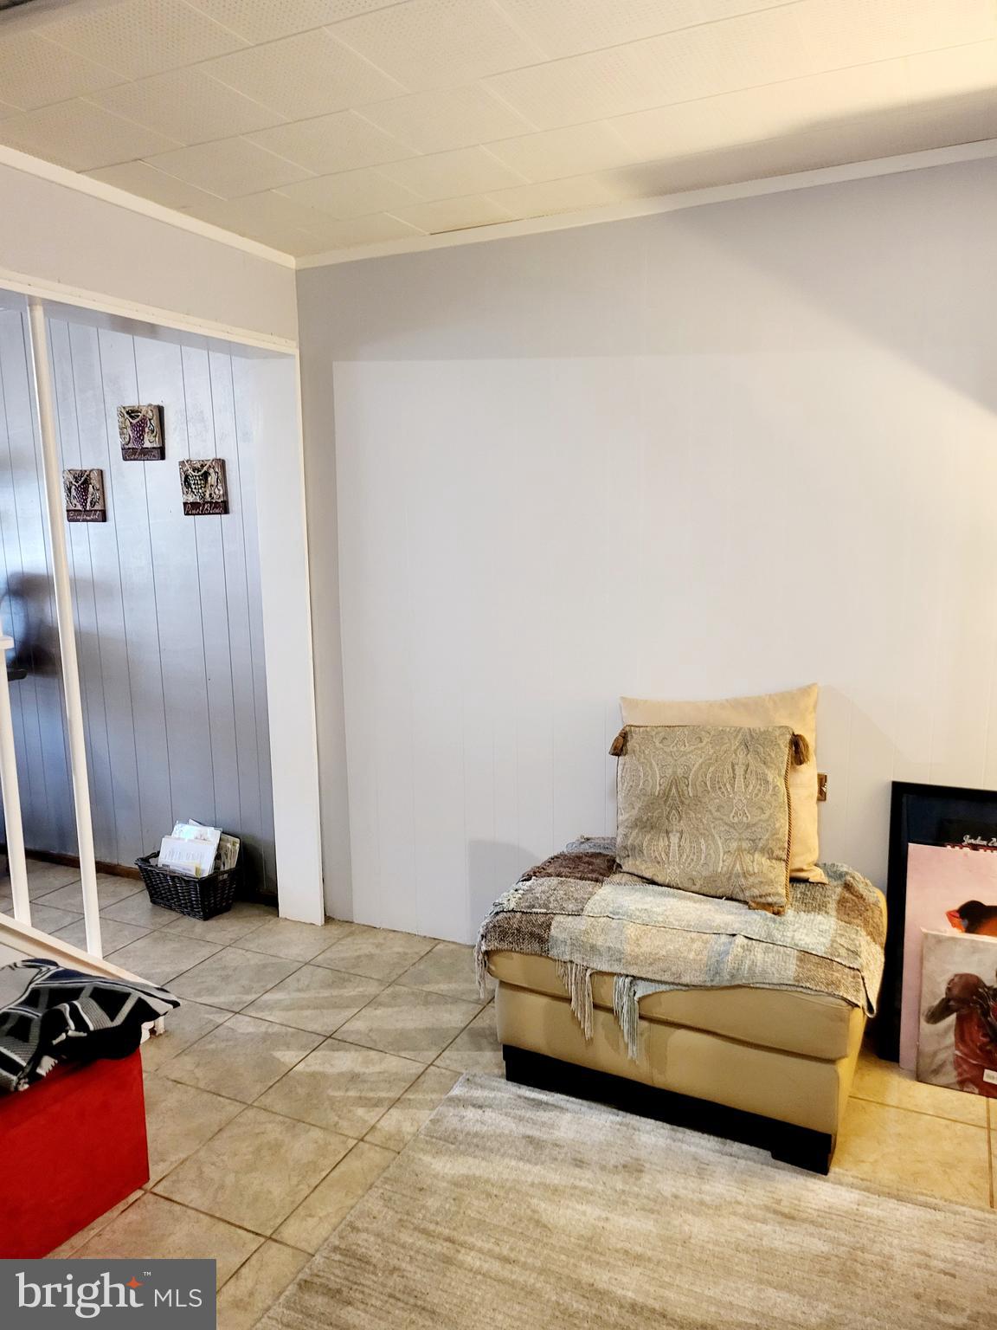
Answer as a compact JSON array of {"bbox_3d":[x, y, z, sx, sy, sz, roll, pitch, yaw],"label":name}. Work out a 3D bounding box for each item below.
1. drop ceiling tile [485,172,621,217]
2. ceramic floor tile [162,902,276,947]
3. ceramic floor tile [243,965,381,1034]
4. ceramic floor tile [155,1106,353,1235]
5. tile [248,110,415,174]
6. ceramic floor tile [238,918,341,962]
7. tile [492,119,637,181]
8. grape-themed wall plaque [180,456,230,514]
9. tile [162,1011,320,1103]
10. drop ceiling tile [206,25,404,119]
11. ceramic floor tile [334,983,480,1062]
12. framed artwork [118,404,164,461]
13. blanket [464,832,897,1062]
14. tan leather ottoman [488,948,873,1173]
[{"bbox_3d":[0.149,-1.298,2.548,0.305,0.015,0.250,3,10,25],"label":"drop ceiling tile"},{"bbox_3d":[-1.014,0.945,3.418,0.330,0.010,0.330,3,10,25],"label":"ceramic floor tile"},{"bbox_3d":[-0.566,1.043,2.872,0.333,0.010,0.333,3,10,25],"label":"ceramic floor tile"},{"bbox_3d":[-0.551,1.157,2.127,0.333,0.010,0.333,3,10,25],"label":"ceramic floor tile"},{"bbox_3d":[-0.384,-1.215,2.148,0.305,0.015,0.302,3,10,25],"label":"tile"},{"bbox_3d":[-0.728,0.978,3.312,0.333,0.010,0.325,3,10,25],"label":"ceramic floor tile"},{"bbox_3d":[0.159,-1.236,2.220,0.305,0.015,0.302,3,10,25],"label":"tile"},{"bbox_3d":[-1.078,-0.645,3.356,0.195,0.195,0.024,3,10,25],"label":"grape-themed wall plaque"},{"bbox_3d":[-0.702,1.078,2.543,0.330,0.010,0.330,3,10,25],"label":"tile"},{"bbox_3d":[-0.382,-1.173,1.834,0.305,0.015,0.305,3,10,25],"label":"drop ceiling tile"},{"bbox_3d":[-0.258,1.048,2.701,0.330,0.010,0.330,3,10,25],"label":"ceramic floor tile"},{"bbox_3d":[-1.357,-0.880,3.498,0.190,0.200,0.028,3,10,25],"label":"framed artwork"},{"bbox_3d":[0.496,0.762,2.436,0.950,0.300,0.630,3,10,25],"label":"blanket"},{"bbox_3d":[0.512,0.853,2.466,0.920,0.455,0.610,4,10,26],"label":"tan leather ottoman"}]

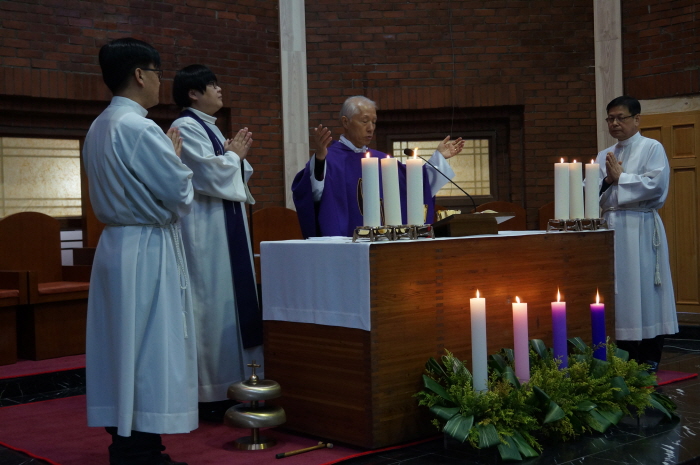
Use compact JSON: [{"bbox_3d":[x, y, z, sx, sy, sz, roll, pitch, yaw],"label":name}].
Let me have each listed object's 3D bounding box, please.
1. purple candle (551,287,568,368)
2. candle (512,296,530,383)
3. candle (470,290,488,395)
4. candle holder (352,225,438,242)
[{"bbox_3d":[0.995,0.490,4.413,0.070,0.358,0.070,-4,2,-41],"label":"purple candle"},{"bbox_3d":[0.793,0.526,4.310,0.067,0.417,0.067,-3,2,-40],"label":"candle"},{"bbox_3d":[0.581,0.511,4.152,0.067,0.465,0.067,-3,2,-40],"label":"candle"},{"bbox_3d":[0.203,0.007,4.291,0.400,0.068,0.130,-2,1,-41],"label":"candle holder"}]

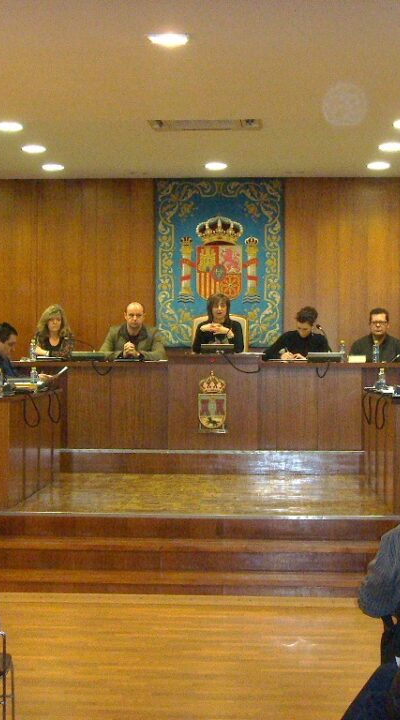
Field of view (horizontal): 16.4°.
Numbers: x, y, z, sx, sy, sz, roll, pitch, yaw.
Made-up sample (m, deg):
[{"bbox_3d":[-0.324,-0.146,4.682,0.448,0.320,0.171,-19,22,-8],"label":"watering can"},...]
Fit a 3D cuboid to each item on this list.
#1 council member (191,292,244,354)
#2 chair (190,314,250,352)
[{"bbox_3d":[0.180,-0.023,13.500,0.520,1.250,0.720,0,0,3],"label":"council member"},{"bbox_3d":[0.197,0.076,13.650,0.590,1.060,0.640,0,0,3],"label":"chair"}]

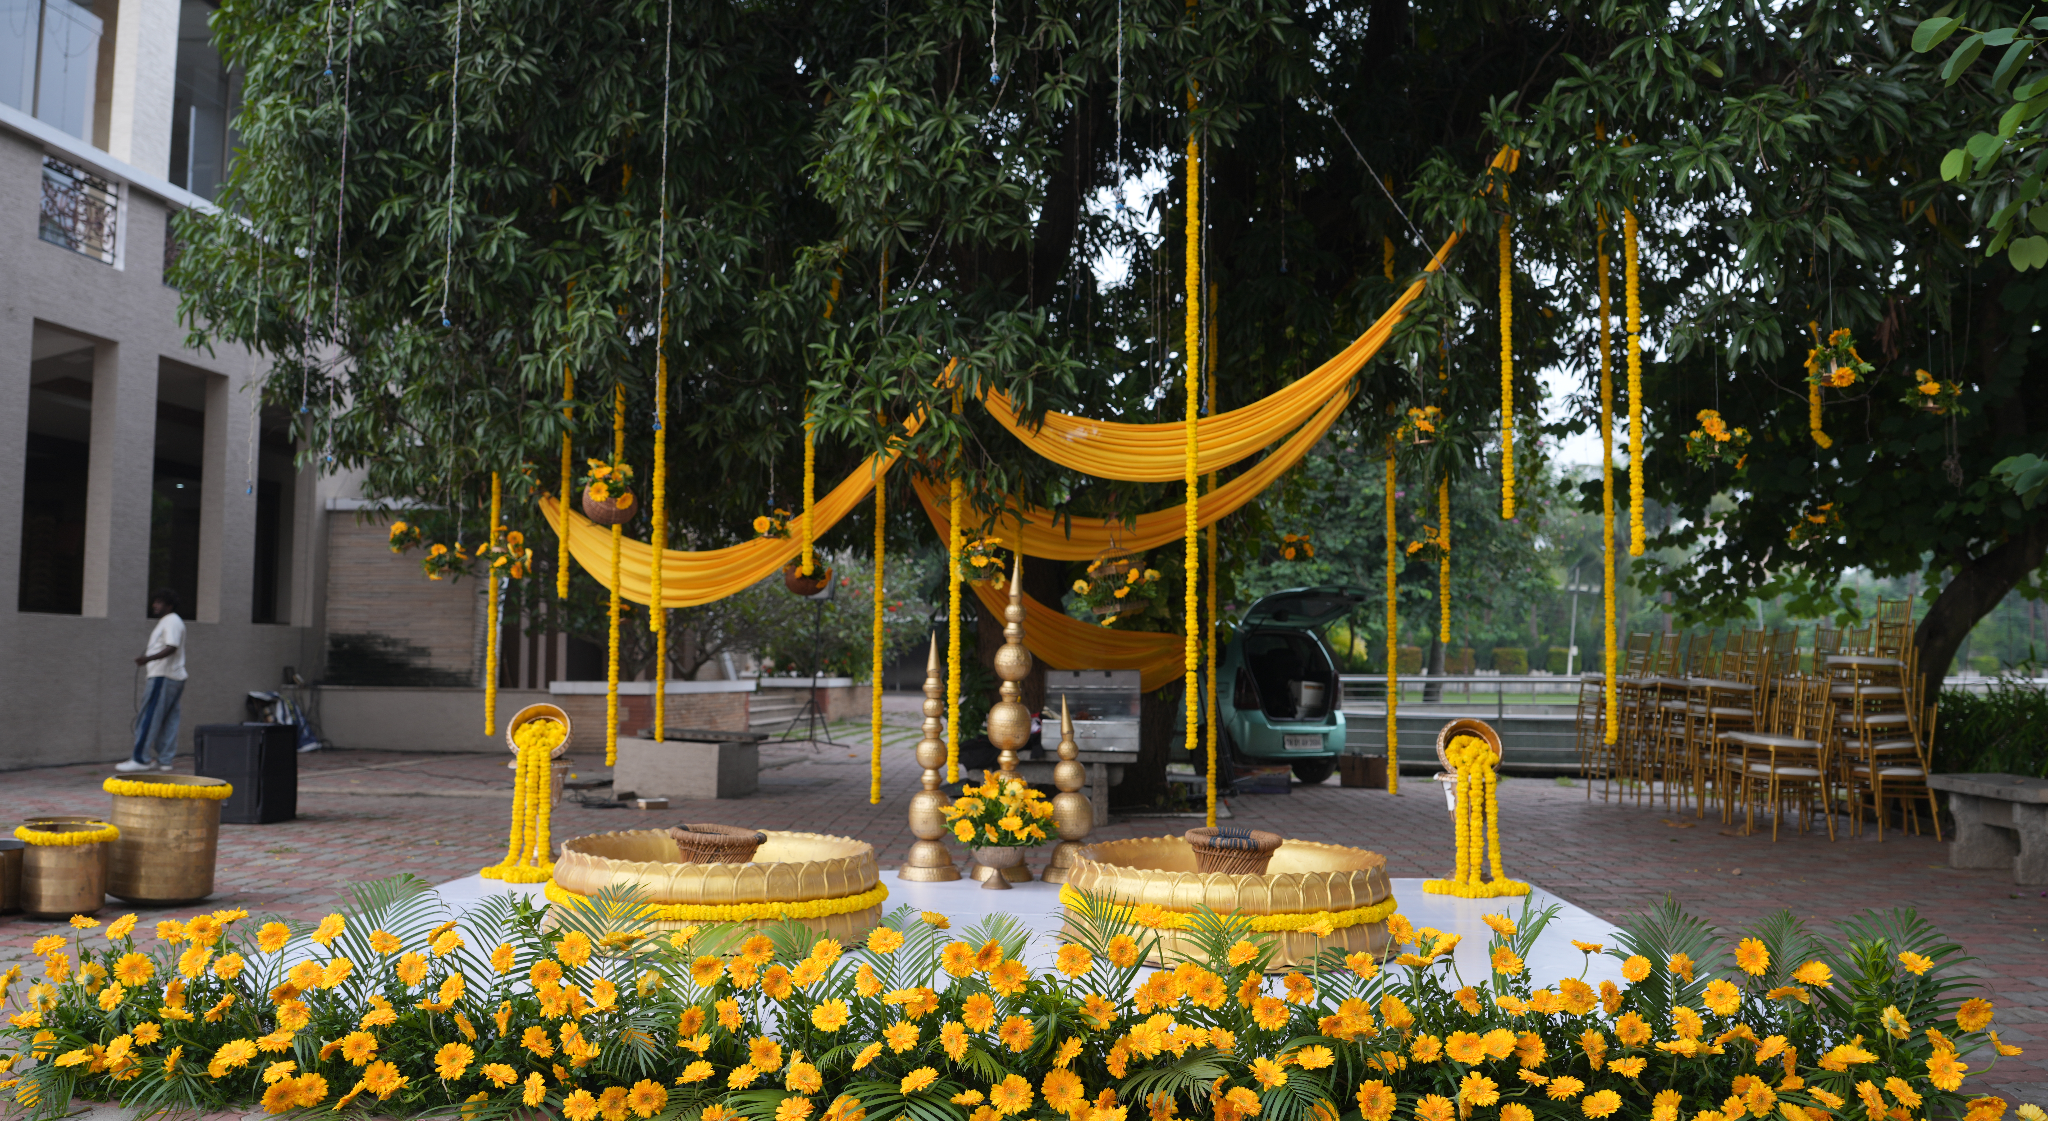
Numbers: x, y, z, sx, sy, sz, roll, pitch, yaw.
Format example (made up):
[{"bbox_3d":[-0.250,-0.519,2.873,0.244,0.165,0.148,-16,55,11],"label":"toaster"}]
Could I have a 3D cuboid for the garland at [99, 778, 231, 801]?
[{"bbox_3d":[-3.938,1.051,7.320,0.530,0.068,0.530,0,-4,0],"label":"garland"}]

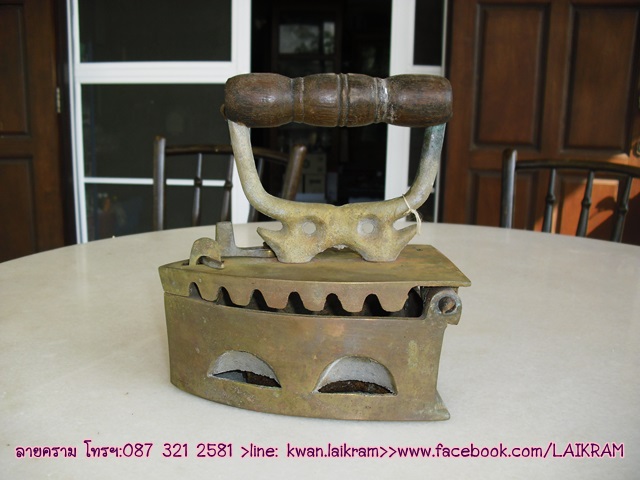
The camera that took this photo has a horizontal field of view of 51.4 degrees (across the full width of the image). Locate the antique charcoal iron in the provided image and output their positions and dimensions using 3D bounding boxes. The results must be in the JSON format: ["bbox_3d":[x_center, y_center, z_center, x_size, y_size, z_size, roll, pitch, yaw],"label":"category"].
[{"bbox_3d":[-0.010,-0.004,0.440,0.193,0.206,0.118,-1,10,-2],"label":"antique charcoal iron"}]

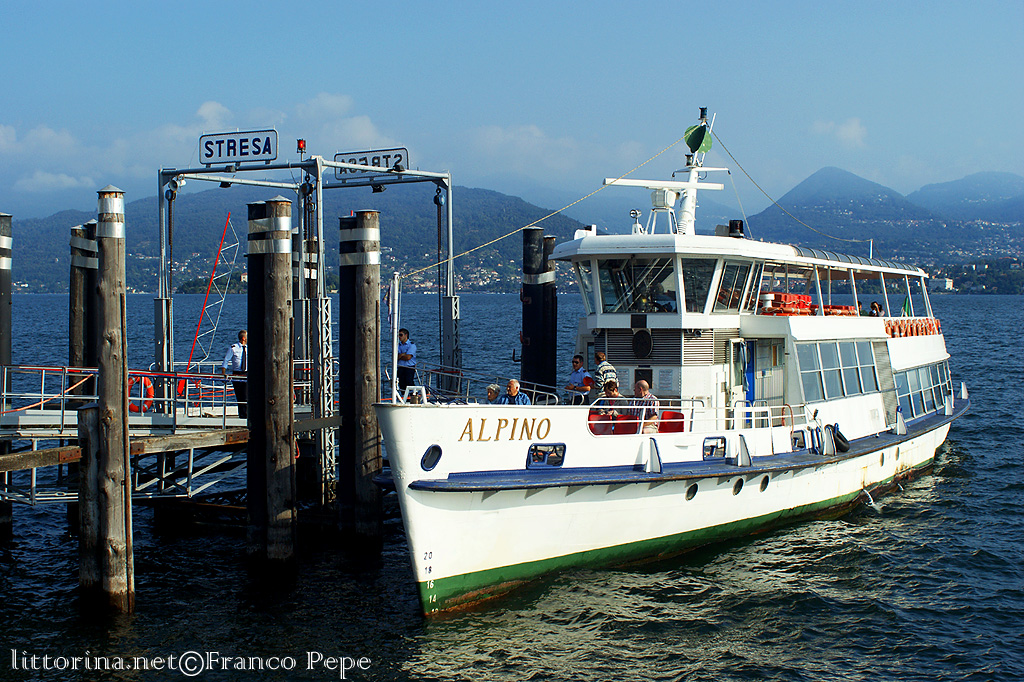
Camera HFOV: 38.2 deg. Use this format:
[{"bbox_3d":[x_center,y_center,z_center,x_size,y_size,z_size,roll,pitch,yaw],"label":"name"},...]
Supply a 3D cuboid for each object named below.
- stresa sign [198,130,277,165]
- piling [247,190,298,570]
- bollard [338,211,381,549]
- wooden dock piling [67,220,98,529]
[{"bbox_3d":[-5.081,-3.599,27.500,1.950,0.560,0.090,1,2,32],"label":"stresa sign"},{"bbox_3d":[-3.847,0.654,23.600,0.790,5.922,0.420,2,2,41],"label":"piling"},{"bbox_3d":[-2.553,0.675,24.800,0.760,5.745,0.420,2,2,41],"label":"bollard"},{"bbox_3d":[-8.154,0.670,28.300,0.700,5.952,0.380,2,2,41],"label":"wooden dock piling"}]

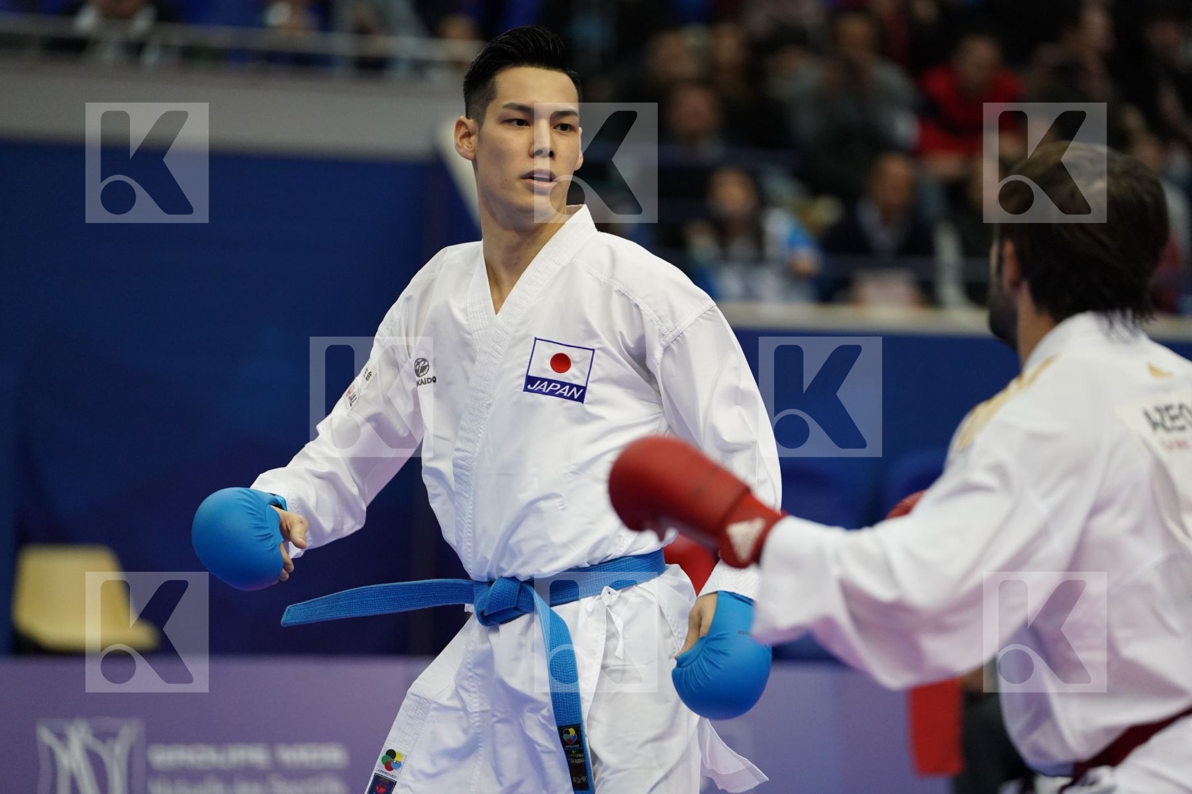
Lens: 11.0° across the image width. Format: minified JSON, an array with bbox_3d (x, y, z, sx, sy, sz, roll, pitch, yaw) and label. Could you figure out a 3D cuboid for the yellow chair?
[{"bbox_3d":[-1.870,0.950,22.700,0.470,0.790,0.520,0,0,-21],"label":"yellow chair"}]

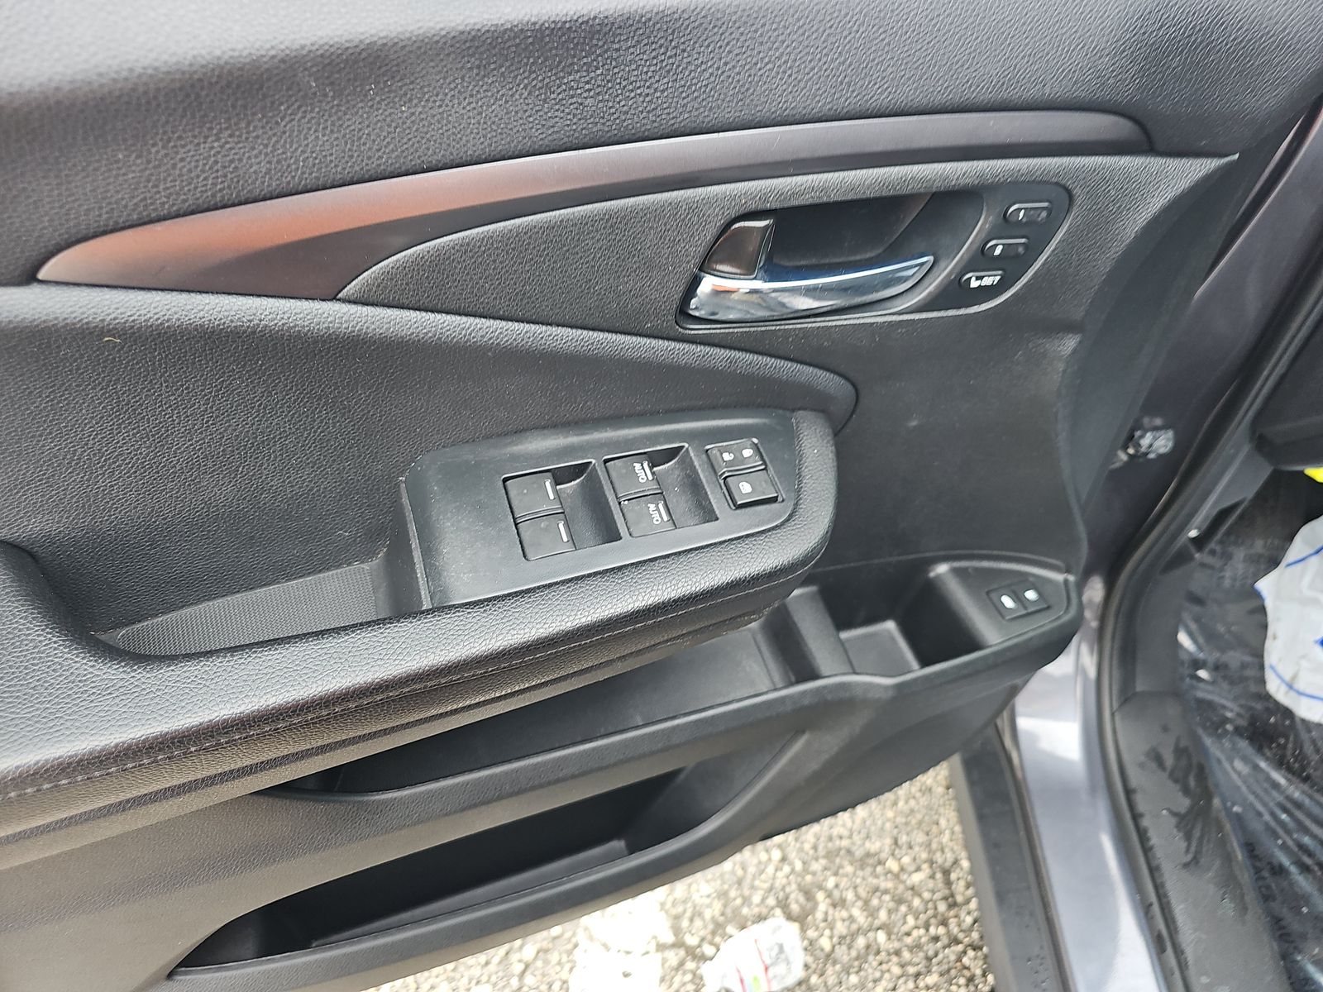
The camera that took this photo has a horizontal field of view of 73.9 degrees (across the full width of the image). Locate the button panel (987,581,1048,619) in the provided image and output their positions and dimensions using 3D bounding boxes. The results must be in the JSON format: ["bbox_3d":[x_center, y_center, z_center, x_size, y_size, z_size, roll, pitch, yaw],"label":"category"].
[{"bbox_3d":[0.245,0.073,0.607,0.041,0.008,0.022,-10,57,-25],"label":"button panel"}]

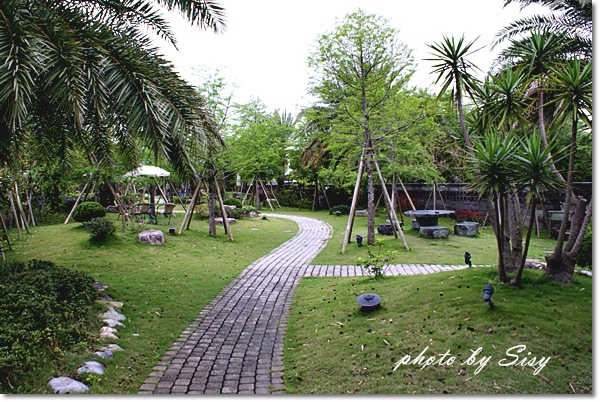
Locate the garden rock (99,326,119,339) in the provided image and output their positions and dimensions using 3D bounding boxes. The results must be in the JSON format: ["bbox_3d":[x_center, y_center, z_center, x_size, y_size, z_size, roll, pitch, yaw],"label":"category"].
[{"bbox_3d":[-2.031,1.395,4.780,0.210,0.100,0.170,0,2,0],"label":"garden rock"}]

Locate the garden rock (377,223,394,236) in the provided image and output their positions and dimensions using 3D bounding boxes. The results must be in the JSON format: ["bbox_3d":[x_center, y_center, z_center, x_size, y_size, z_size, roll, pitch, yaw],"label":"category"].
[{"bbox_3d":[2.754,0.898,14.300,0.600,0.360,0.550,0,3,11],"label":"garden rock"}]

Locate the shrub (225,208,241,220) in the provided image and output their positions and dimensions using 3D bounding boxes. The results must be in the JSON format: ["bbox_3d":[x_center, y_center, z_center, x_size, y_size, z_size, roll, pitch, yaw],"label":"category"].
[{"bbox_3d":[-3.325,0.665,22.200,0.820,0.600,0.800,0,2,0],"label":"shrub"}]

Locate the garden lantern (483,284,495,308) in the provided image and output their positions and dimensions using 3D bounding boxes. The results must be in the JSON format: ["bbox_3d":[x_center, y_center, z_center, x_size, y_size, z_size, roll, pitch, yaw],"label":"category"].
[{"bbox_3d":[2.091,1.065,5.000,0.120,0.270,0.140,0,3,10],"label":"garden lantern"}]

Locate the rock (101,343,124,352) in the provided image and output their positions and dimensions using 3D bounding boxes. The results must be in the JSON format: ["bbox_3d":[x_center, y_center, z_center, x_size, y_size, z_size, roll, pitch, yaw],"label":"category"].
[{"bbox_3d":[-1.822,1.424,4.380,0.235,0.075,0.160,0,2,0],"label":"rock"}]

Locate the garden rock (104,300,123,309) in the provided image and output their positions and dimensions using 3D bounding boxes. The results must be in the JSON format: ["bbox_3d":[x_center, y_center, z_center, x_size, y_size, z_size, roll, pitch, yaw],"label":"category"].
[{"bbox_3d":[-2.187,1.217,5.300,0.210,0.080,0.190,-1,3,-22],"label":"garden rock"}]

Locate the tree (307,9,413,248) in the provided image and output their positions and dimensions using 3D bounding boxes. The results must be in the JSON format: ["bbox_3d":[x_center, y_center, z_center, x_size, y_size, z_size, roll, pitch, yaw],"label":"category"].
[{"bbox_3d":[1.650,-2.038,12.500,2.950,6.650,2.900,0,2,0],"label":"tree"}]

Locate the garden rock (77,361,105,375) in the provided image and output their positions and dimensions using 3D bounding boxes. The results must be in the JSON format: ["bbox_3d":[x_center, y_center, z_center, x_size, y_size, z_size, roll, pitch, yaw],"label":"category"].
[{"bbox_3d":[-1.683,1.337,3.620,0.220,0.100,0.170,-1,3,-25],"label":"garden rock"}]

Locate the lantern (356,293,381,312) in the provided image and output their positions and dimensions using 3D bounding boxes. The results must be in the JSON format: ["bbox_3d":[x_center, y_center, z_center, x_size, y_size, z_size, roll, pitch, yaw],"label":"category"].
[{"bbox_3d":[0.844,1.250,5.550,0.295,0.210,0.295,0,2,0],"label":"lantern"}]

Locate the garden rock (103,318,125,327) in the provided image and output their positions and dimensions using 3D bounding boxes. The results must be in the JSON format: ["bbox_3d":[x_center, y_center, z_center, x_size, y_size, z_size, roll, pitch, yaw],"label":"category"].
[{"bbox_3d":[-2.143,1.396,5.180,0.250,0.075,0.170,0,2,0],"label":"garden rock"}]

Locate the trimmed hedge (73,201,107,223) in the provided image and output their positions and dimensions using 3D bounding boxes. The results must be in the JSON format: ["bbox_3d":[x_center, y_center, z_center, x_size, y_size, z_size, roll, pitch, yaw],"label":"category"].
[{"bbox_3d":[-7.239,0.371,15.500,1.150,0.780,1.100,-1,3,-25],"label":"trimmed hedge"}]

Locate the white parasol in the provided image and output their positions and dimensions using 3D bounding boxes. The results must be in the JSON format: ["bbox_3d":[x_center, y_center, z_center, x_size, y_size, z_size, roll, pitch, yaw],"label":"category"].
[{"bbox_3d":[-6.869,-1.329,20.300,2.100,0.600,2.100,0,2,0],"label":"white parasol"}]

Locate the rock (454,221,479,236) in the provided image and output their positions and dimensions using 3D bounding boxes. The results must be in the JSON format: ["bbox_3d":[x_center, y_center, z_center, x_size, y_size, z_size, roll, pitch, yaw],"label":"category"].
[{"bbox_3d":[5.181,0.876,14.000,0.760,0.400,0.600,1,3,20],"label":"rock"}]

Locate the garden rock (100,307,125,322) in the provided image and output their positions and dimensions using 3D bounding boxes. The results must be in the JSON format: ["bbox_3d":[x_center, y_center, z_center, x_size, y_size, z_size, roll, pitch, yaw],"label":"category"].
[{"bbox_3d":[-2.075,1.259,5.000,0.280,0.140,0.230,-1,3,-23],"label":"garden rock"}]

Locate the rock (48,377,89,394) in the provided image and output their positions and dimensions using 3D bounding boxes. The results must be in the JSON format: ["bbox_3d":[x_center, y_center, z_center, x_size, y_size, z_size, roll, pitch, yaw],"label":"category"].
[{"bbox_3d":[-1.736,1.387,3.380,0.300,0.120,0.200,-1,3,-27],"label":"rock"}]

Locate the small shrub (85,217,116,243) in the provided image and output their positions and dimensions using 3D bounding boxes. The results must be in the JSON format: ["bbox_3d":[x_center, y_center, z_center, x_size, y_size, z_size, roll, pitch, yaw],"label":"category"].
[{"bbox_3d":[-5.976,0.854,13.500,0.960,0.750,0.920,0,2,0],"label":"small shrub"}]

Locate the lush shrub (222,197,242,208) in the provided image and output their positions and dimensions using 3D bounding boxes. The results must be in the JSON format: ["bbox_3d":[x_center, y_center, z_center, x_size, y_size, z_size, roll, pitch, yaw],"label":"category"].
[{"bbox_3d":[-3.564,0.158,23.800,1.050,0.720,1.000,0,2,0],"label":"lush shrub"}]

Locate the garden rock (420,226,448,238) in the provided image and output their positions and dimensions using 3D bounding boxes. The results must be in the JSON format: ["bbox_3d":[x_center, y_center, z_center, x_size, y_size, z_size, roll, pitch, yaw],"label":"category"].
[{"bbox_3d":[4.058,0.958,13.700,0.870,0.340,0.600,1,3,16],"label":"garden rock"}]

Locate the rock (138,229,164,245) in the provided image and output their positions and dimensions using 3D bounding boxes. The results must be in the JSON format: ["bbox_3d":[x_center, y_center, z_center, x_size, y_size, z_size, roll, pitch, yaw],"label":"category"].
[{"bbox_3d":[-4.152,0.993,12.600,0.720,0.410,0.520,0,2,0],"label":"rock"}]

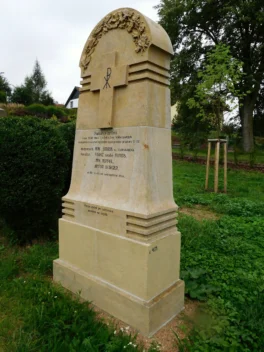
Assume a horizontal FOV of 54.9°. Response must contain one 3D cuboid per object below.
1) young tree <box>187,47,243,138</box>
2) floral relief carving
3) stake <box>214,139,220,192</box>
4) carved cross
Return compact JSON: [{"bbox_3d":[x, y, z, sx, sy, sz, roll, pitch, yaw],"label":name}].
[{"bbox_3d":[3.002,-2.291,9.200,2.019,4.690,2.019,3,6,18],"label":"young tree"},{"bbox_3d":[-0.201,-1.286,2.379,0.880,0.460,0.085,5,7,40],"label":"floral relief carving"},{"bbox_3d":[3.053,-0.324,9.063,0.080,1.845,0.080,3,6,18],"label":"stake"},{"bbox_3d":[-0.220,-0.817,2.434,0.480,0.700,0.055,5,7,40],"label":"carved cross"}]

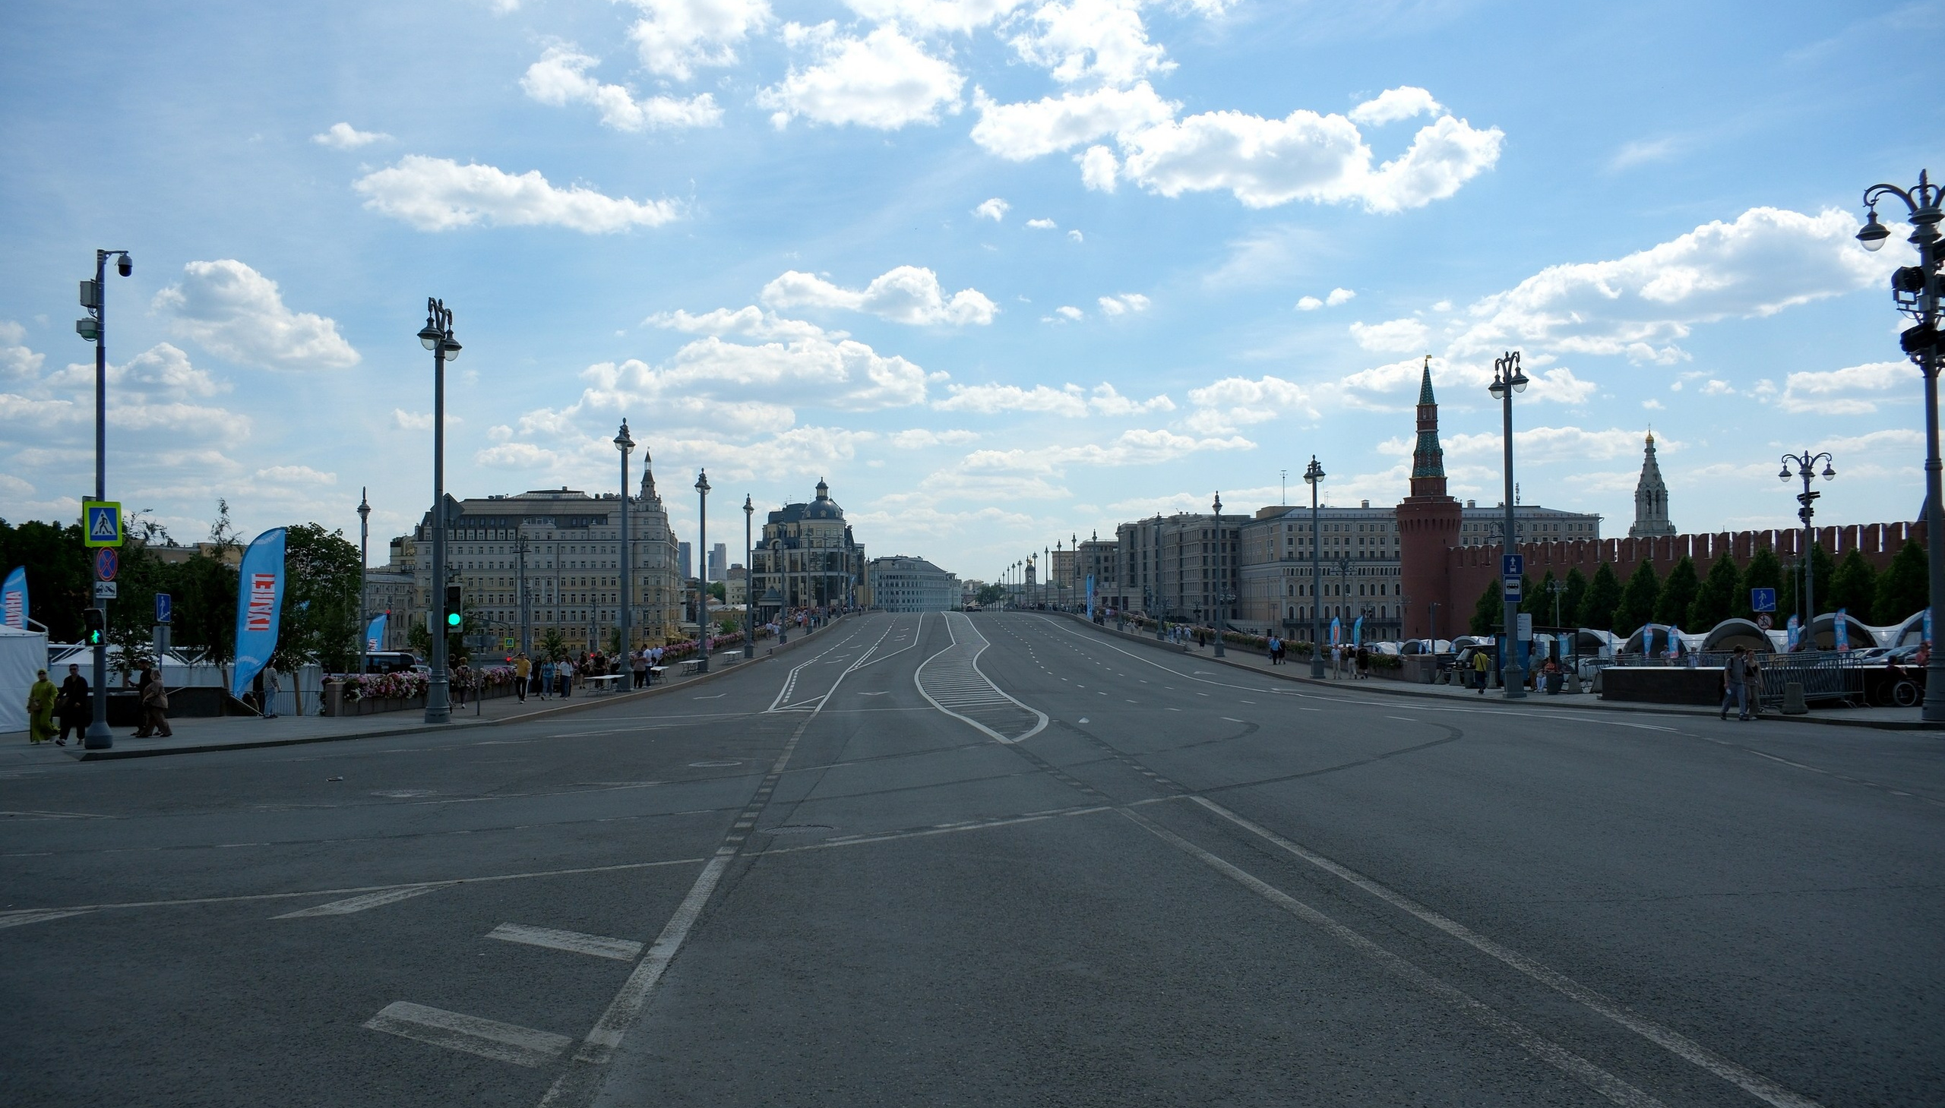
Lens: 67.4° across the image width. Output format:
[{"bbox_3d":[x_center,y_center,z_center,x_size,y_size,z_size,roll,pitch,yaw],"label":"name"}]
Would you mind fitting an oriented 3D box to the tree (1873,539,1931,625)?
[{"bbox_3d":[99.582,3.471,155.809,6.200,10.348,6.200,1,-2,-34],"label":"tree"}]

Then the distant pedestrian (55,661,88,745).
[{"bbox_3d":[-19.131,3.190,31.000,0.620,1.730,0.500,-1,-2,3],"label":"distant pedestrian"}]

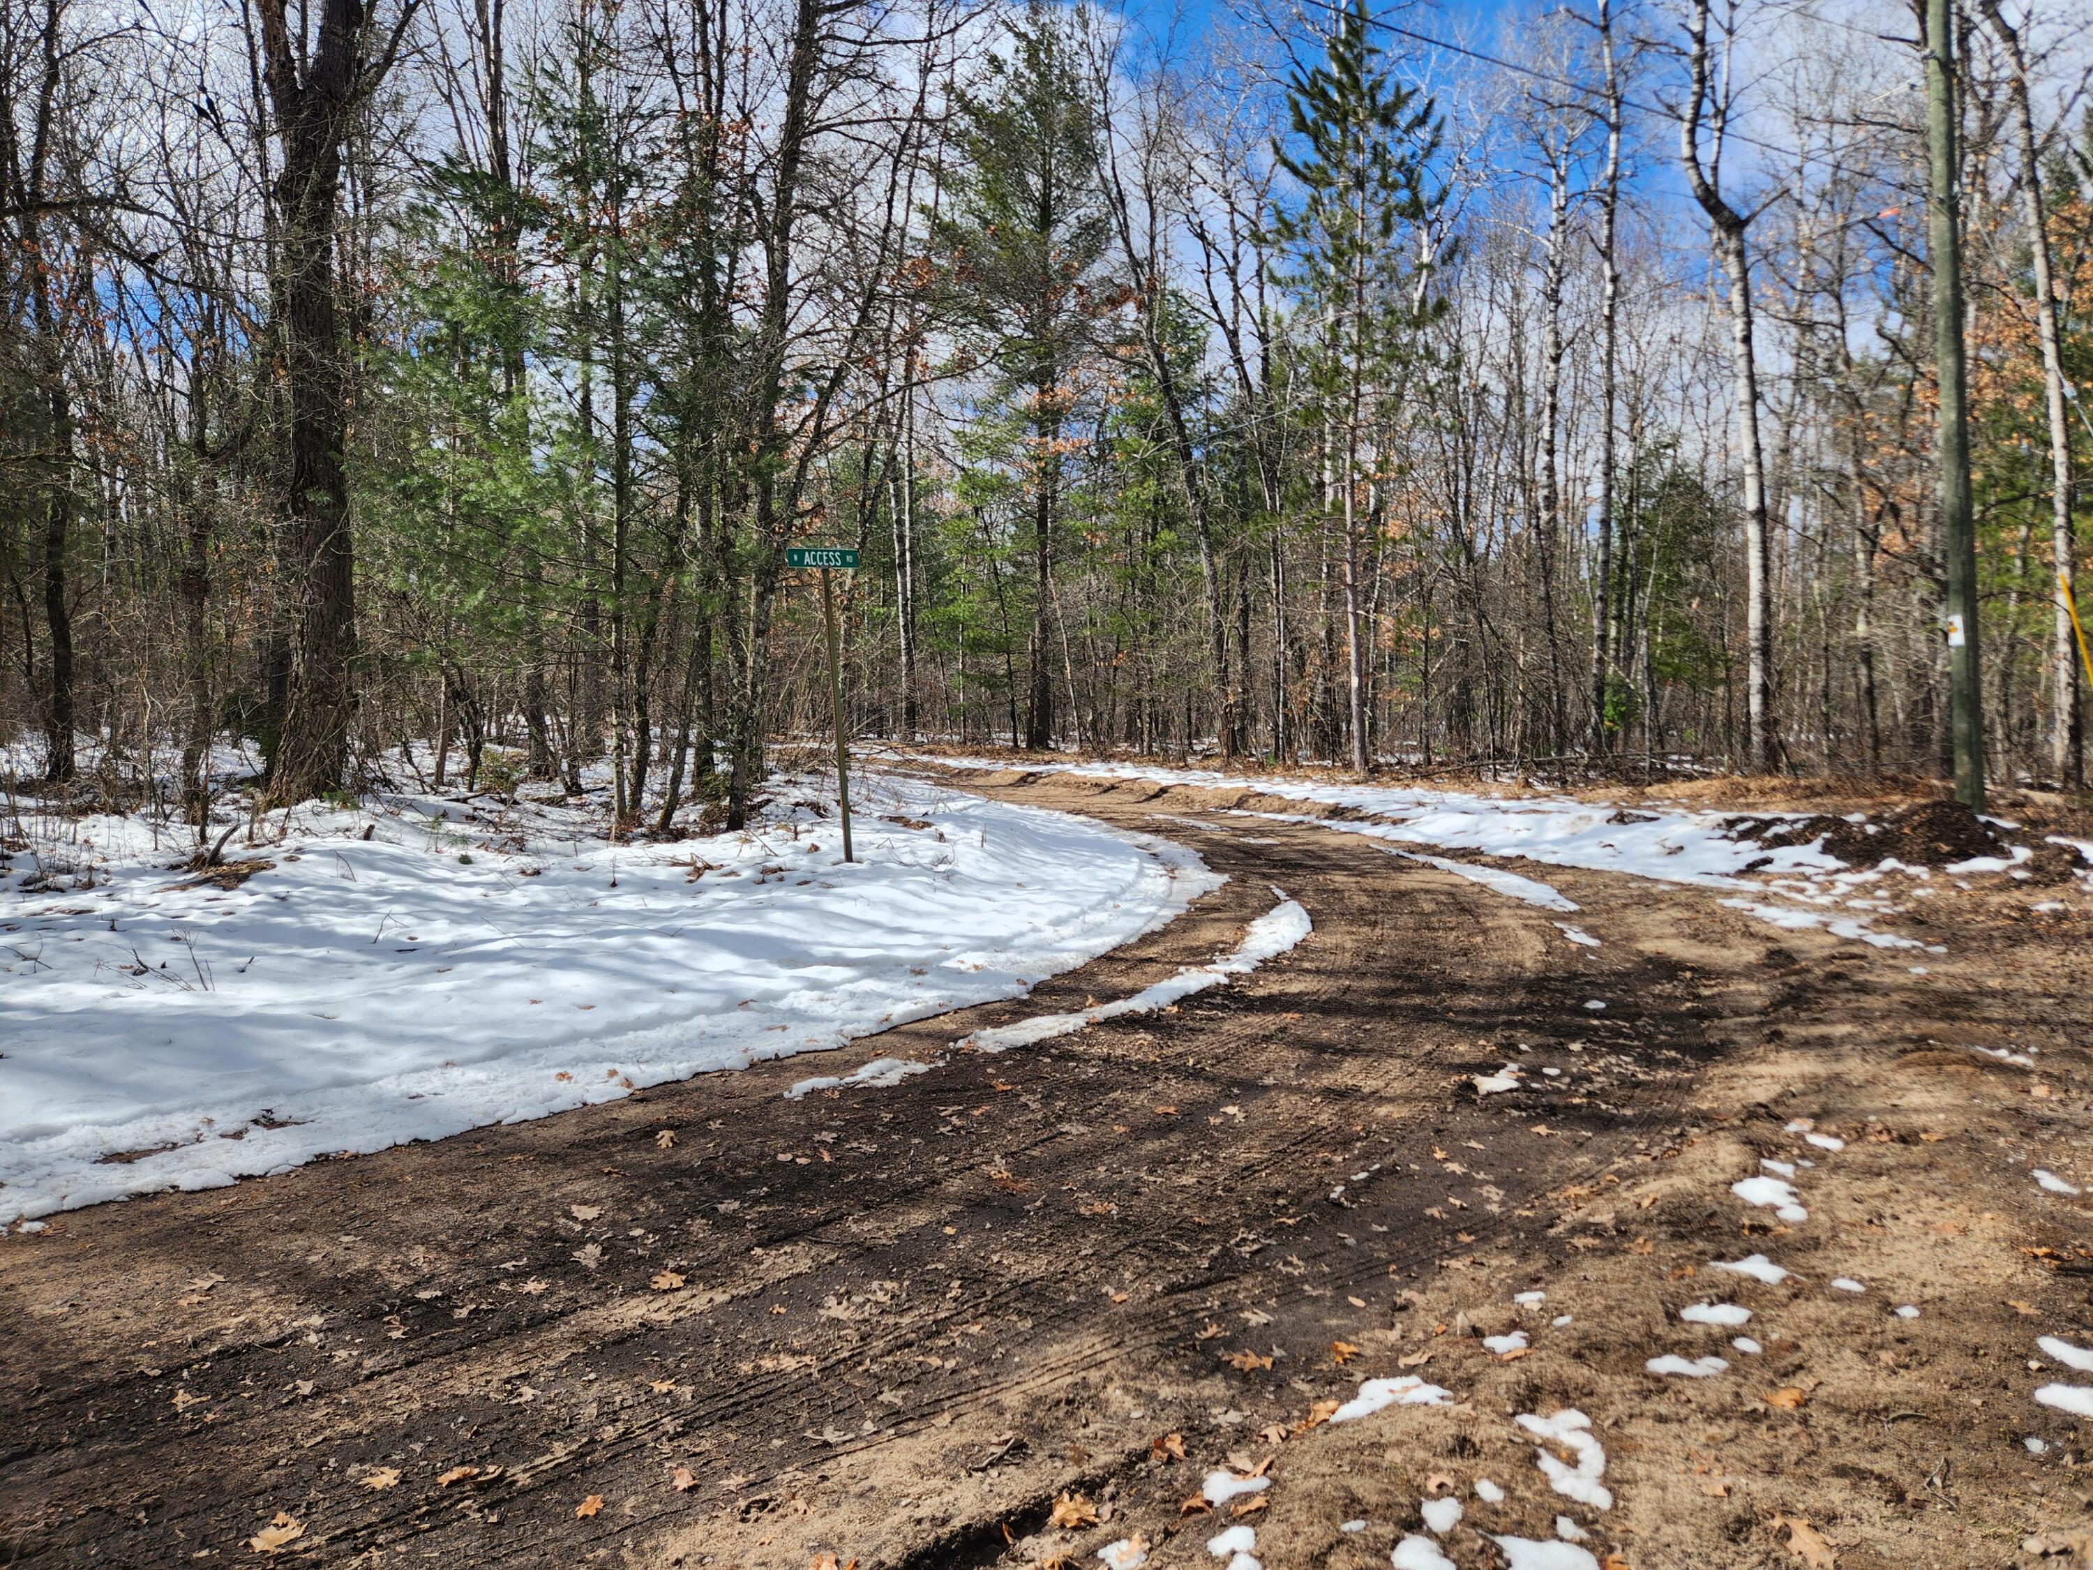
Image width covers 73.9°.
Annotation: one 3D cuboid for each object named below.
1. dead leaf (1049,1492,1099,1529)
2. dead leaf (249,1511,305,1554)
[{"bbox_3d":[0.052,1.389,2.664,0.092,0.030,0.085,0,3,0],"label":"dead leaf"},{"bbox_3d":[-1.439,1.395,2.598,0.092,0.025,0.110,-1,3,-18],"label":"dead leaf"}]

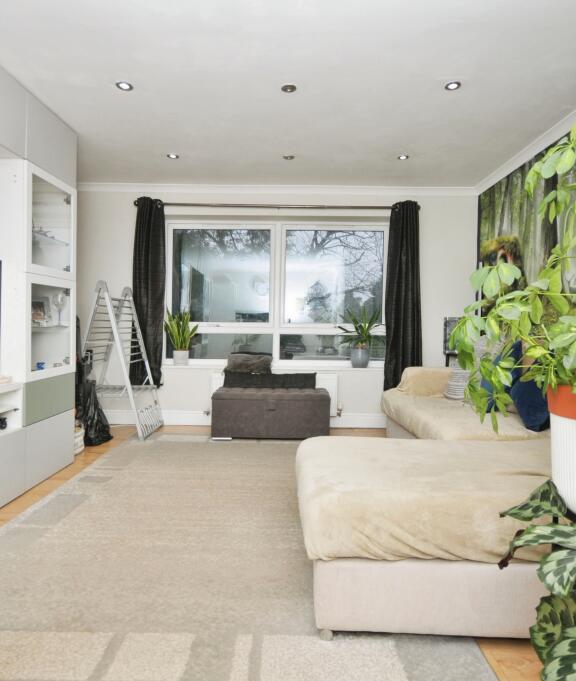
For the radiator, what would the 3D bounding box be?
[{"bbox_3d":[-0.135,0.530,4.180,1.230,0.440,0.090,1,2,1],"label":"radiator"}]

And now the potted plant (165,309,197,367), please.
[{"bbox_3d":[-1.114,-0.031,4.460,0.340,0.590,0.260,1,2,1],"label":"potted plant"}]

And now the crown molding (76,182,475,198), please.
[{"bbox_3d":[-0.117,-1.534,4.330,4.050,0.085,0.075,1,2,1],"label":"crown molding"}]

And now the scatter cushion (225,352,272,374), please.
[{"bbox_3d":[-0.377,0.225,4.170,0.460,0.220,0.260,1,2,1],"label":"scatter cushion"}]

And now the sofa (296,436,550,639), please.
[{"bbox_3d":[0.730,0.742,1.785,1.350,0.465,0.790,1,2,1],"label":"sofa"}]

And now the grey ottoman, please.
[{"bbox_3d":[-0.159,0.688,4.110,1.090,0.414,0.380,1,2,1],"label":"grey ottoman"}]

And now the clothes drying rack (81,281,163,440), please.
[{"bbox_3d":[-1.620,0.150,4.000,0.730,1.400,0.560,1,2,1],"label":"clothes drying rack"}]

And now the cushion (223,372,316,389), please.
[{"bbox_3d":[-0.174,0.370,4.020,0.870,0.160,0.220,1,2,1],"label":"cushion"}]

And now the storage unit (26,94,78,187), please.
[{"bbox_3d":[-1.734,-1.269,2.778,0.420,0.391,0.567,1,2,1],"label":"storage unit"}]

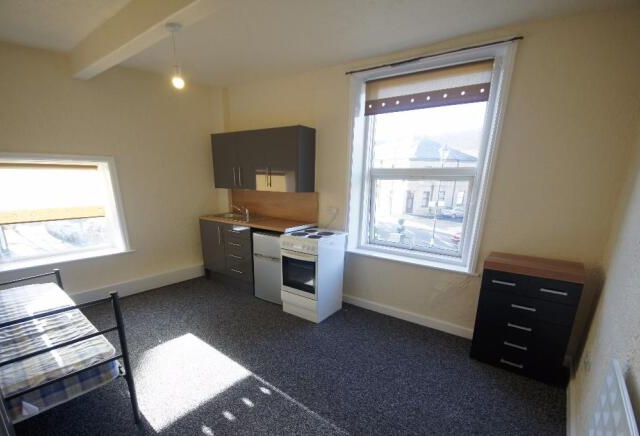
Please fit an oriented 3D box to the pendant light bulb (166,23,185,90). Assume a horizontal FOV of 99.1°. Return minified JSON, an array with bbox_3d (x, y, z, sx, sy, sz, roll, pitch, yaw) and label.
[{"bbox_3d":[-0.986,-1.101,1.879,0.100,0.405,0.100,7,12,33],"label":"pendant light bulb"}]

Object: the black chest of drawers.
[{"bbox_3d":[1.665,0.786,2.261,0.625,0.868,0.350,7,12,33],"label":"black chest of drawers"}]

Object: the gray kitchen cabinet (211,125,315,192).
[{"bbox_3d":[-0.773,-0.738,3.564,1.500,0.726,0.330,7,12,33],"label":"gray kitchen cabinet"}]

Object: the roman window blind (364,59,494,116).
[{"bbox_3d":[0.967,-1.211,2.610,1.144,0.330,0.040,7,12,33],"label":"roman window blind"}]

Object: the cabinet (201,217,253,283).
[{"bbox_3d":[-1.109,0.388,3.882,1.050,0.725,0.560,7,12,33],"label":"cabinet"}]

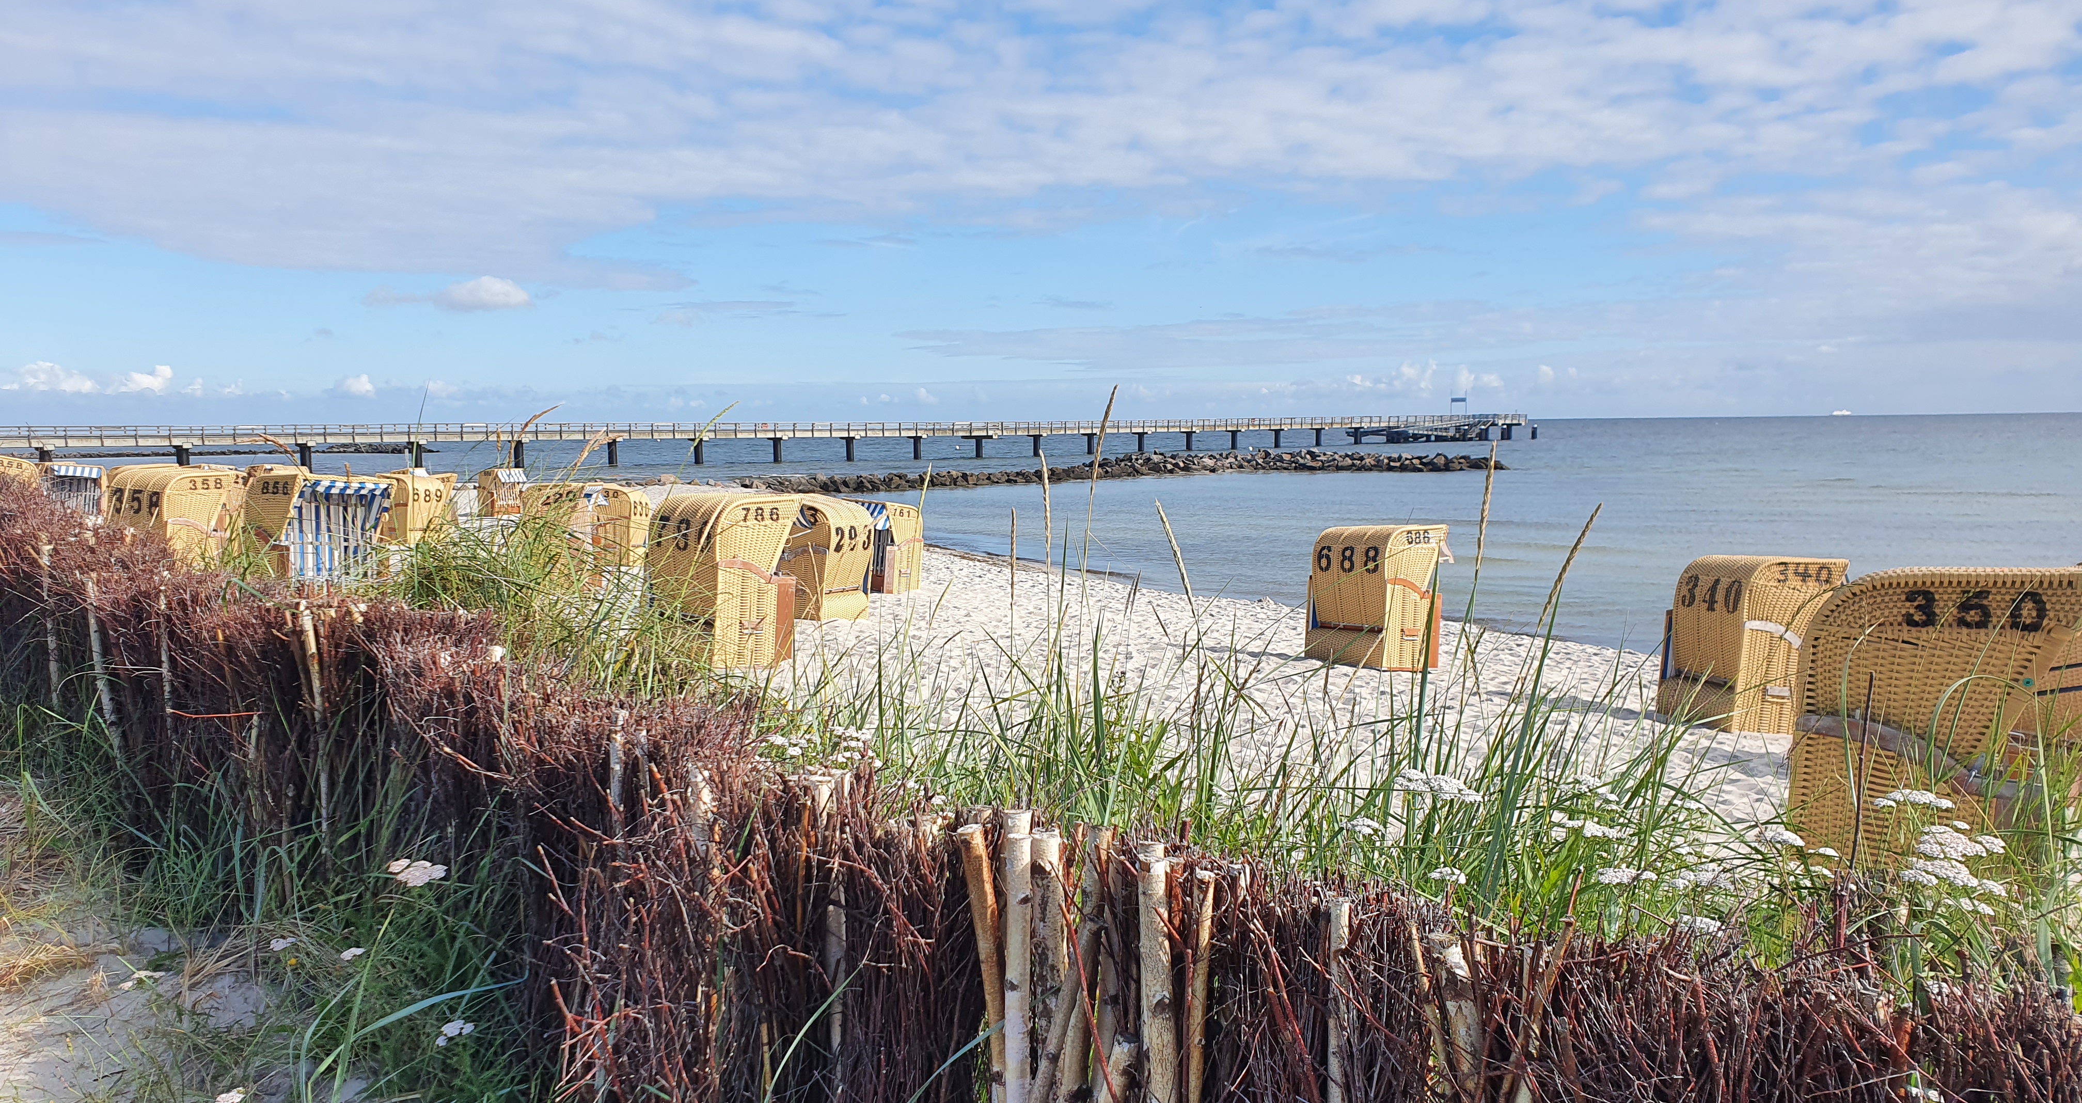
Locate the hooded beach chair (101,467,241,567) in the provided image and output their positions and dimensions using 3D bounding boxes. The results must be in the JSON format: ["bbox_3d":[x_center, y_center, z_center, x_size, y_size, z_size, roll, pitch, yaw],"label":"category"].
[{"bbox_3d":[-11.761,-0.273,21.170,1.200,1.600,0.970,4,2,26],"label":"hooded beach chair"}]

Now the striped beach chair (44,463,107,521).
[{"bbox_3d":[-25.220,-1.486,40.986,1.200,1.600,1.000,2,2,-23],"label":"striped beach chair"}]

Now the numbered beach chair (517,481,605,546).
[{"bbox_3d":[-7.306,-0.218,23.887,1.000,1.580,1.235,-1,5,-2],"label":"numbered beach chair"}]

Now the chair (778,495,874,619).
[{"bbox_3d":[-2.897,0.101,20.282,0.970,1.600,1.200,3,2,20],"label":"chair"}]

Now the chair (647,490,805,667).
[{"bbox_3d":[-3.182,0.277,15.658,1.000,1.580,1.235,-5,6,-43],"label":"chair"}]

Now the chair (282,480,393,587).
[{"bbox_3d":[-8.047,-0.070,17.551,1.000,1.580,1.235,2,2,32],"label":"chair"}]

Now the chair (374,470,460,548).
[{"bbox_3d":[-15.018,-0.970,37.245,0.970,1.600,1.200,3,2,17],"label":"chair"}]

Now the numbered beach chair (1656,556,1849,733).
[{"bbox_3d":[6.738,0.840,14.822,1.000,1.580,1.235,-1,5,-6],"label":"numbered beach chair"}]

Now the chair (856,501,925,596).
[{"bbox_3d":[-2.955,-0.097,29.029,1.200,1.600,1.000,4,3,43],"label":"chair"}]

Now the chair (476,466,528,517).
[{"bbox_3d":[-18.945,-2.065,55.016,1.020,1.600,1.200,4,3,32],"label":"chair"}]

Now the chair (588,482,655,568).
[{"bbox_3d":[-8.671,-0.522,32.182,1.000,1.580,1.235,0,5,3],"label":"chair"}]

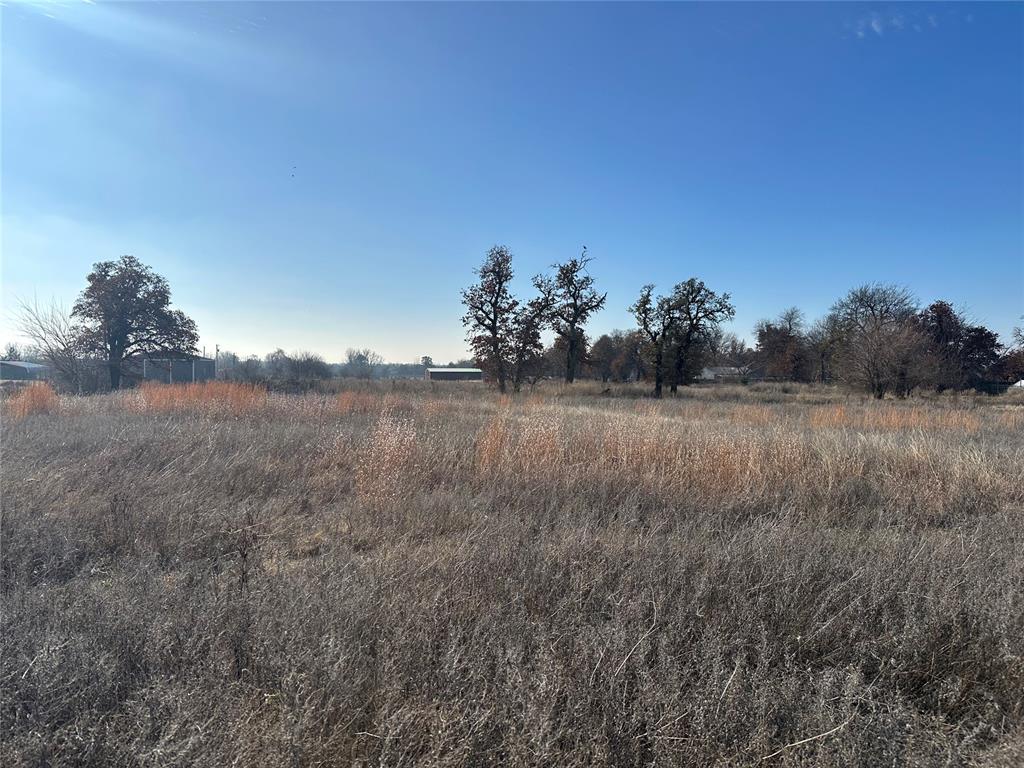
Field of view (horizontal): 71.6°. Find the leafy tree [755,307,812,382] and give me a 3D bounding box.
[{"bbox_3d":[30.590,-4.390,80.000,6.540,8.680,6.540,0,1,0],"label":"leafy tree"}]

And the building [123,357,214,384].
[{"bbox_3d":[-48.500,-1.900,99.000,12.200,4.400,12.000,0,1,-24],"label":"building"}]

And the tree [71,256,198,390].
[{"bbox_3d":[-26.580,-4.230,50.000,9.010,9.510,8.560,0,1,0],"label":"tree"}]

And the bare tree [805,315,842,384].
[{"bbox_3d":[40.360,-4.470,92.000,4.920,9.070,4.680,0,1,0],"label":"bare tree"}]

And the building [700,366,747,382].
[{"bbox_3d":[42.990,-1.840,145.000,9.800,3.650,7.350,0,1,14],"label":"building"}]

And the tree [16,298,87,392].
[{"bbox_3d":[-36.240,-3.040,56.000,5.680,7.410,5.110,0,1,0],"label":"tree"}]

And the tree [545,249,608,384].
[{"bbox_3d":[5.630,-5.940,62.000,5.240,11.790,4.720,0,1,0],"label":"tree"}]

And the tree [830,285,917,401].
[{"bbox_3d":[21.890,-2.600,43.000,5.450,7.090,5.180,0,1,0],"label":"tree"}]

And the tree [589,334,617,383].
[{"bbox_3d":[11.220,-3.100,88.000,3.470,6.070,3.820,0,1,0],"label":"tree"}]

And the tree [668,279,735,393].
[{"bbox_3d":[13.810,-3.520,52.000,4.980,8.420,4.730,0,1,0],"label":"tree"}]

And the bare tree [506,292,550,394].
[{"bbox_3d":[1.230,-2.960,50.000,3.240,6.970,3.080,0,1,0],"label":"bare tree"}]

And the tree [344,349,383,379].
[{"bbox_3d":[-35.800,-4.910,170.000,9.580,7.180,8.620,0,1,0],"label":"tree"}]

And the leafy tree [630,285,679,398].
[{"bbox_3d":[9.570,-2.810,47.000,3.440,7.550,3.270,0,1,0],"label":"leafy tree"}]

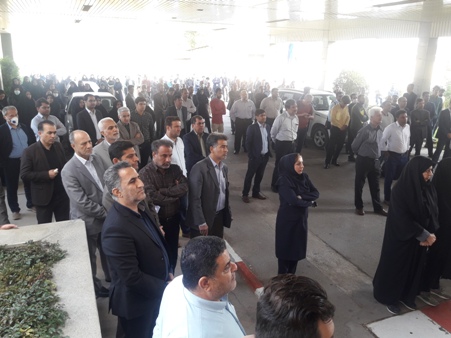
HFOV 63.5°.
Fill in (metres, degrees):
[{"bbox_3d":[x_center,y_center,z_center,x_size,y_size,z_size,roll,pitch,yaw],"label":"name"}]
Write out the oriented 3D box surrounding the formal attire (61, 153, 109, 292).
[{"bbox_3d":[-1.431,0.575,3.799,0.350,1.470,0.530,9,18,26],"label":"formal attire"}]

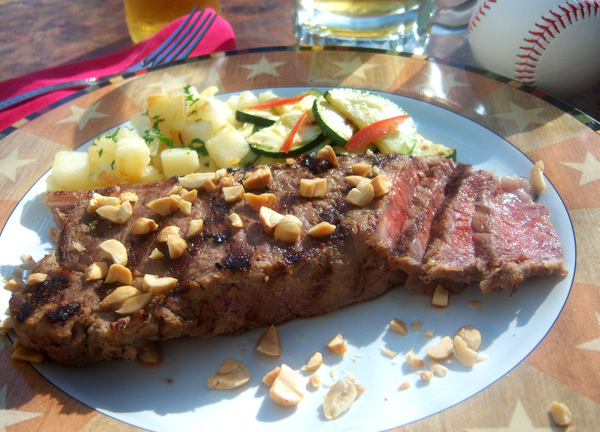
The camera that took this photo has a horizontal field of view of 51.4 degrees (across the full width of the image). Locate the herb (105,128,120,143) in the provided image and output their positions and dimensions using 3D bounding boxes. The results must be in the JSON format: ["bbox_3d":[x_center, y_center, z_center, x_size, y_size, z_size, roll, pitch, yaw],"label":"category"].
[{"bbox_3d":[-0.078,-0.033,0.259,0.007,0.006,0.006,-3,36,0],"label":"herb"}]

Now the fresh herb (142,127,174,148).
[{"bbox_3d":[-0.058,-0.032,0.256,0.014,0.007,0.008,-3,36,0],"label":"fresh herb"}]

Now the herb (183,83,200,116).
[{"bbox_3d":[-0.046,-0.050,0.267,0.008,0.011,0.009,-3,36,0],"label":"herb"}]

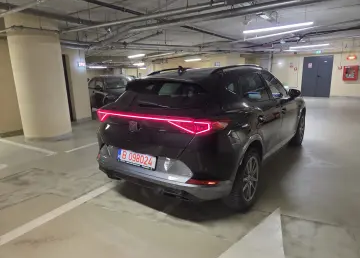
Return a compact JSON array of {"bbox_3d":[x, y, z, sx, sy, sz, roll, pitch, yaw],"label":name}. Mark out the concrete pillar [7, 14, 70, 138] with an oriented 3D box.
[{"bbox_3d":[-3.366,-1.256,5.775,1.060,2.950,1.060,7,15,35],"label":"concrete pillar"}]

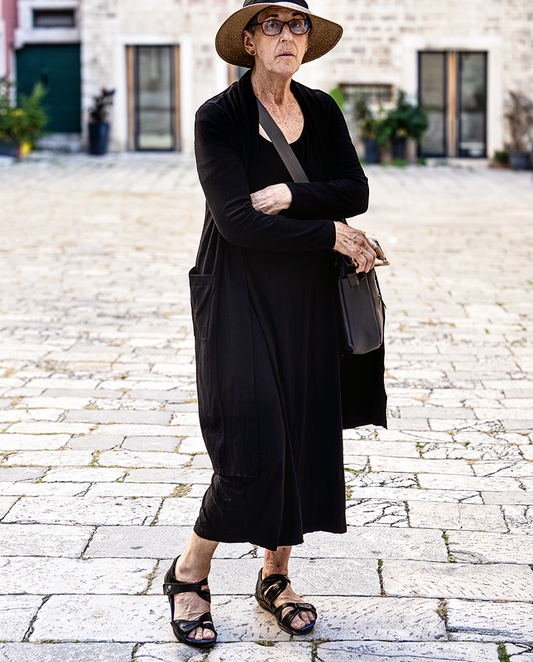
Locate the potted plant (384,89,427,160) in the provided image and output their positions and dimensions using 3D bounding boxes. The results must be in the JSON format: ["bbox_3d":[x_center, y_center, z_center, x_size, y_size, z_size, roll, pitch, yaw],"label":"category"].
[{"bbox_3d":[2.547,-3.766,22.800,0.820,1.300,0.780,-1,12,-4],"label":"potted plant"}]

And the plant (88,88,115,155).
[{"bbox_3d":[-3.117,-3.957,23.500,0.480,1.230,0.470,-1,12,-4],"label":"plant"}]

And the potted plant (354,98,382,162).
[{"bbox_3d":[1.879,-3.693,22.800,0.540,1.230,0.520,-1,12,-4],"label":"potted plant"}]

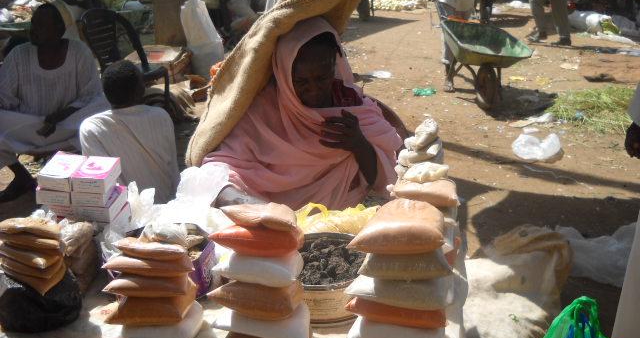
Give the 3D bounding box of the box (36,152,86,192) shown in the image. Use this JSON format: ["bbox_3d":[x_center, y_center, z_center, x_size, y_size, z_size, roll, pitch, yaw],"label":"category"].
[{"bbox_3d":[-0.747,0.011,2.223,0.092,0.045,0.180,2,20,1],"label":"box"}]

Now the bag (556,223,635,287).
[{"bbox_3d":[1.345,0.410,3.633,0.430,0.200,0.300,3,20,5],"label":"bag"}]

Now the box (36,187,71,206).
[{"bbox_3d":[-0.735,0.052,2.203,0.090,0.043,0.185,2,19,4],"label":"box"}]

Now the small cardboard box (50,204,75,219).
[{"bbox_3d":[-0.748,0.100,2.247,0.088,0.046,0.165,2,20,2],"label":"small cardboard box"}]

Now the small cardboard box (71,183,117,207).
[{"bbox_3d":[-0.637,0.058,2.192,0.094,0.043,0.190,2,19,3],"label":"small cardboard box"}]

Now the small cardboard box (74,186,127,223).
[{"bbox_3d":[-0.647,0.102,2.247,0.105,0.047,0.165,2,20,2],"label":"small cardboard box"}]

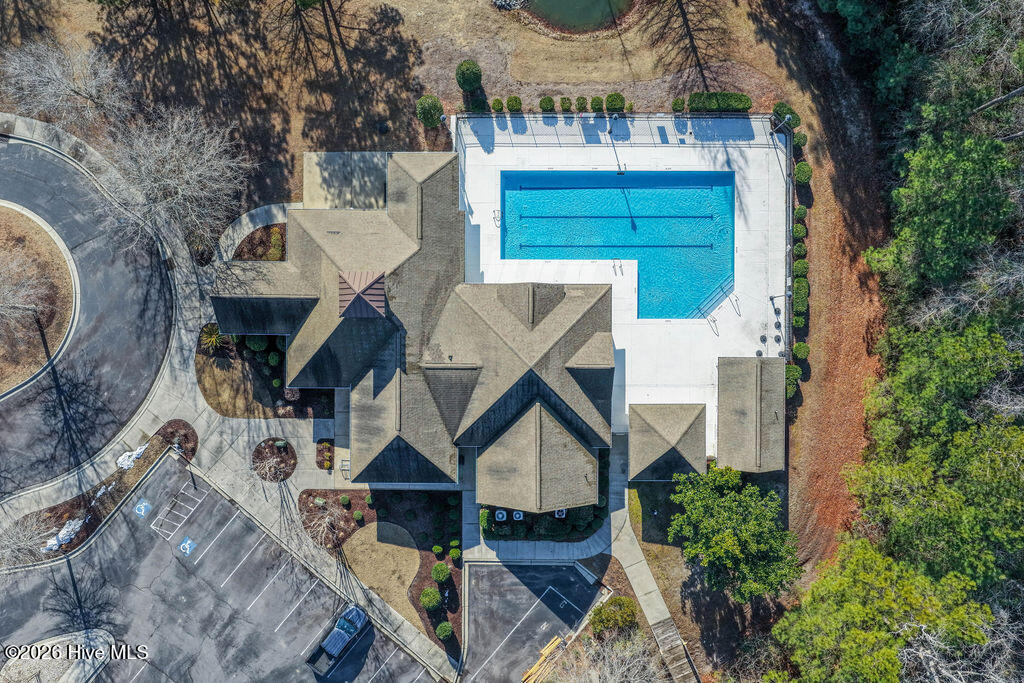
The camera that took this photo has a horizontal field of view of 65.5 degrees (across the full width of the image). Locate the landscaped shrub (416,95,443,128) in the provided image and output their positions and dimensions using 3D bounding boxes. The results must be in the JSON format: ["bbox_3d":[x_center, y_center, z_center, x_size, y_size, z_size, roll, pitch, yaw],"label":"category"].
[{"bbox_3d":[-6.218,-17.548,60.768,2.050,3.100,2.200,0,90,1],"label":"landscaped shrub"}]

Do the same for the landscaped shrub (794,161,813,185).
[{"bbox_3d":[22.655,-13.073,61.798,1.280,1.670,1.620,0,90,1],"label":"landscaped shrub"}]

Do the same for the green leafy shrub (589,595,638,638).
[{"bbox_3d":[7.840,21.098,61.219,3.500,2.000,2.550,0,90,1],"label":"green leafy shrub"}]

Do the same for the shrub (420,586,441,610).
[{"bbox_3d":[-6.339,20.042,61.947,1.540,2.070,1.560,0,89,1],"label":"shrub"}]

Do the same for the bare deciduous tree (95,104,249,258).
[{"bbox_3d":[-24.277,-11.501,57.980,11.000,9.000,10.500,0,90,1],"label":"bare deciduous tree"}]

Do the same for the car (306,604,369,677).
[{"bbox_3d":[-13.562,23.311,62.180,1.940,1.860,5.750,39,90,1],"label":"car"}]

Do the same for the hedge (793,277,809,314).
[{"bbox_3d":[22.491,-3.531,61.816,1.100,1.480,2.710,0,89,1],"label":"hedge"}]

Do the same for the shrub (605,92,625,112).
[{"bbox_3d":[8.075,-18.670,62.143,1.430,1.720,1.430,0,89,1],"label":"shrub"}]

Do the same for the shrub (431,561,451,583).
[{"bbox_3d":[-5.506,17.981,61.947,1.410,2.070,1.410,0,89,1],"label":"shrub"}]

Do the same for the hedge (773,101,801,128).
[{"bbox_3d":[21.400,-17.599,61.914,2.410,1.580,1.030,44,91,1],"label":"hedge"}]

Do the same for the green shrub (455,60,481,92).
[{"bbox_3d":[-3.283,-20.255,60.810,1.900,3.100,1.900,0,90,1],"label":"green shrub"}]

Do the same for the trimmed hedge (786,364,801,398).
[{"bbox_3d":[21.559,3.071,61.154,1.300,1.650,2.650,0,90,1],"label":"trimmed hedge"}]

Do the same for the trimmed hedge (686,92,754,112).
[{"bbox_3d":[15.992,-18.393,61.299,4.800,1.600,1.200,0,90,1],"label":"trimmed hedge"}]

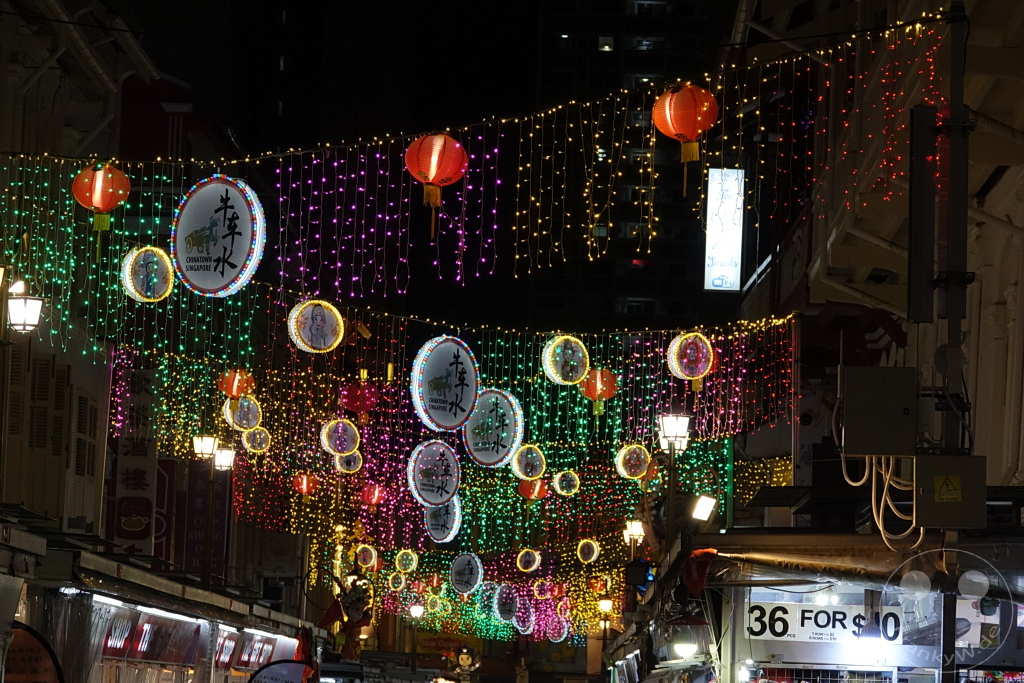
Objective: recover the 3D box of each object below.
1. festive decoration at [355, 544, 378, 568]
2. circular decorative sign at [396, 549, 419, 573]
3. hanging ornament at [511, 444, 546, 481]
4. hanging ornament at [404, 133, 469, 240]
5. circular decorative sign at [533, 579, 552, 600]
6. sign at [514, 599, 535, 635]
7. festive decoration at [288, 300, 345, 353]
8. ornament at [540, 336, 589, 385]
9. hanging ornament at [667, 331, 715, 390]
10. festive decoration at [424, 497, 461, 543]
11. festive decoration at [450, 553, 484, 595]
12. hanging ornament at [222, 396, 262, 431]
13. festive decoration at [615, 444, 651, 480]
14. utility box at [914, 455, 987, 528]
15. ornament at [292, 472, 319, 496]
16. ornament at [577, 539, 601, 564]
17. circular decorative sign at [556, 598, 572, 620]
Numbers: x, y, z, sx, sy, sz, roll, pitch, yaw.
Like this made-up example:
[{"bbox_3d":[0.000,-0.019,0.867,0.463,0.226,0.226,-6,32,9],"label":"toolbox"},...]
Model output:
[{"bbox_3d":[-2.864,4.241,78.000,0.420,0.420,0.105,-3,-7,33],"label":"festive decoration"},{"bbox_3d":[-2.606,5.486,98.600,0.540,0.540,0.150,-4,-7,34],"label":"circular decorative sign"},{"bbox_3d":[0.203,1.487,48.600,0.430,0.430,0.120,5,-6,-30],"label":"hanging ornament"},{"bbox_3d":[-0.666,-1.368,34.900,0.556,0.940,0.556,0,-6,0],"label":"hanging ornament"},{"bbox_3d":[0.887,7.227,115.000,0.540,0.540,0.150,-5,-7,40],"label":"circular decorative sign"},{"bbox_3d":[0.385,8.833,127.000,0.140,1.120,1.120,4,-7,-38],"label":"sign"},{"bbox_3d":[-2.236,-0.168,45.100,0.600,0.600,0.170,3,-6,-25],"label":"festive decoration"},{"bbox_3d":[0.475,0.170,34.800,0.420,0.420,0.110,4,-7,-36],"label":"ornament"},{"bbox_3d":[2.073,0.197,45.800,0.540,0.580,0.150,4,-7,-35],"label":"hanging ornament"},{"bbox_3d":[-0.996,2.538,57.500,0.105,0.800,0.800,5,-7,-40],"label":"festive decoration"},{"bbox_3d":[-1.095,5.714,97.300,1.000,1.000,0.160,-5,-8,44],"label":"festive decoration"},{"bbox_3d":[-4.055,1.068,59.500,0.540,0.540,0.150,5,-7,-42],"label":"hanging ornament"},{"bbox_3d":[2.099,2.099,68.600,0.600,0.600,0.170,3,-6,-25],"label":"festive decoration"},{"bbox_3d":[2.430,0.834,21.900,0.390,0.395,0.170,1,-5,3],"label":"utility box"},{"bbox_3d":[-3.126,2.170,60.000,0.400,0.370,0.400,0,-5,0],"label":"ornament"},{"bbox_3d":[1.441,3.960,74.500,0.420,0.420,0.105,-4,-7,39],"label":"ornament"},{"bbox_3d":[1.381,7.049,104.000,0.105,0.420,0.420,5,-7,-42],"label":"circular decorative sign"}]

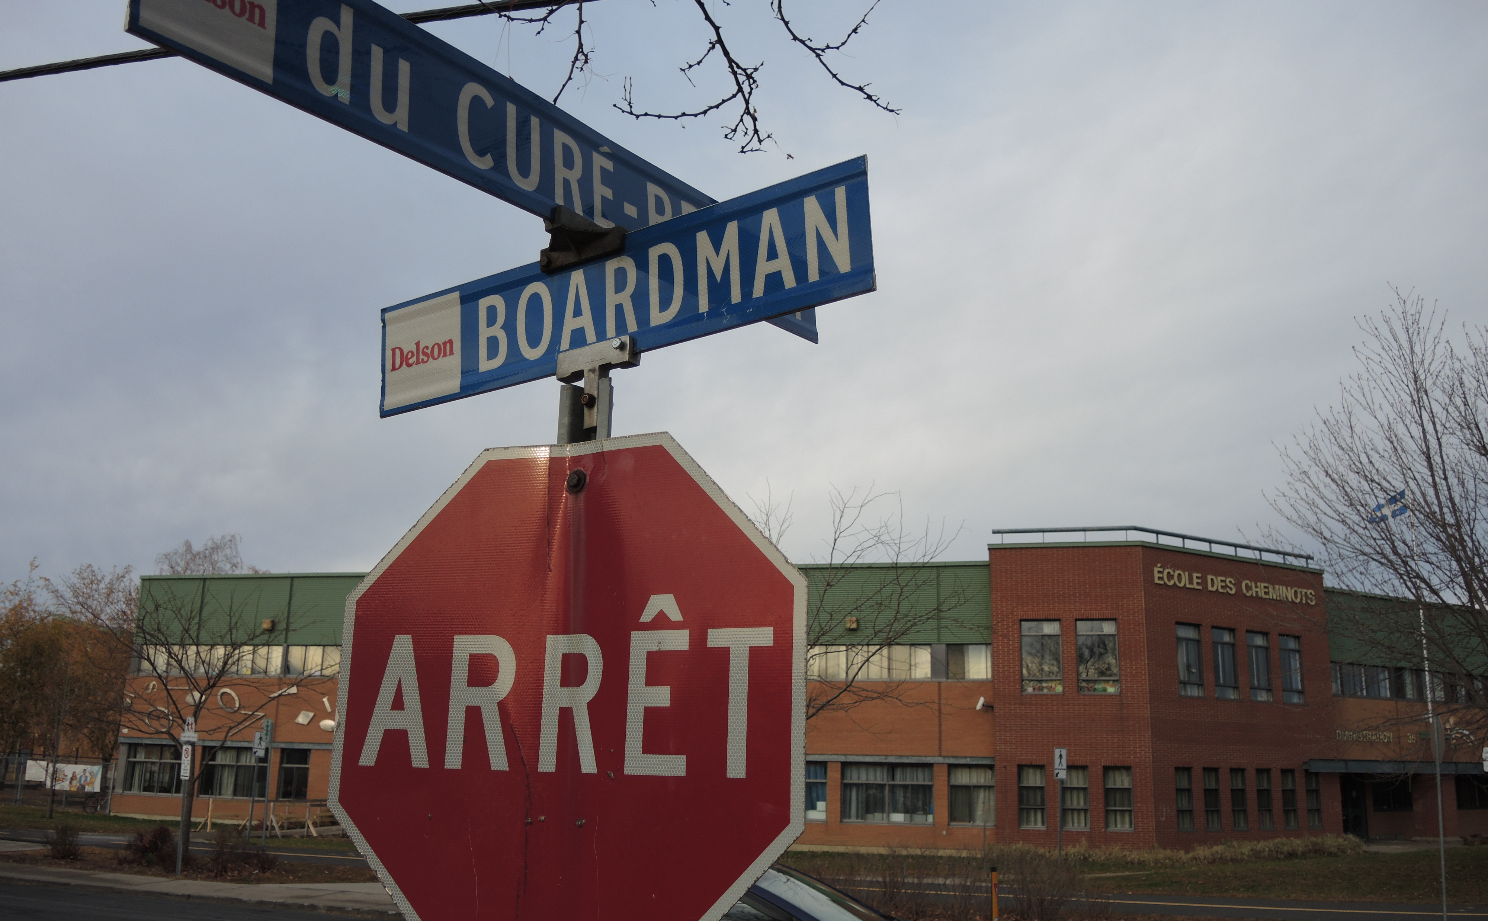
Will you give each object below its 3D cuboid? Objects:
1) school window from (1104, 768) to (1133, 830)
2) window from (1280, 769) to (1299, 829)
[{"bbox_3d":[10.499,9.462,33.671,0.760,1.770,0.130,-2,-14,14],"label":"school window"},{"bbox_3d":[16.545,10.269,36.465,0.679,1.746,0.150,9,-16,-29],"label":"window"}]

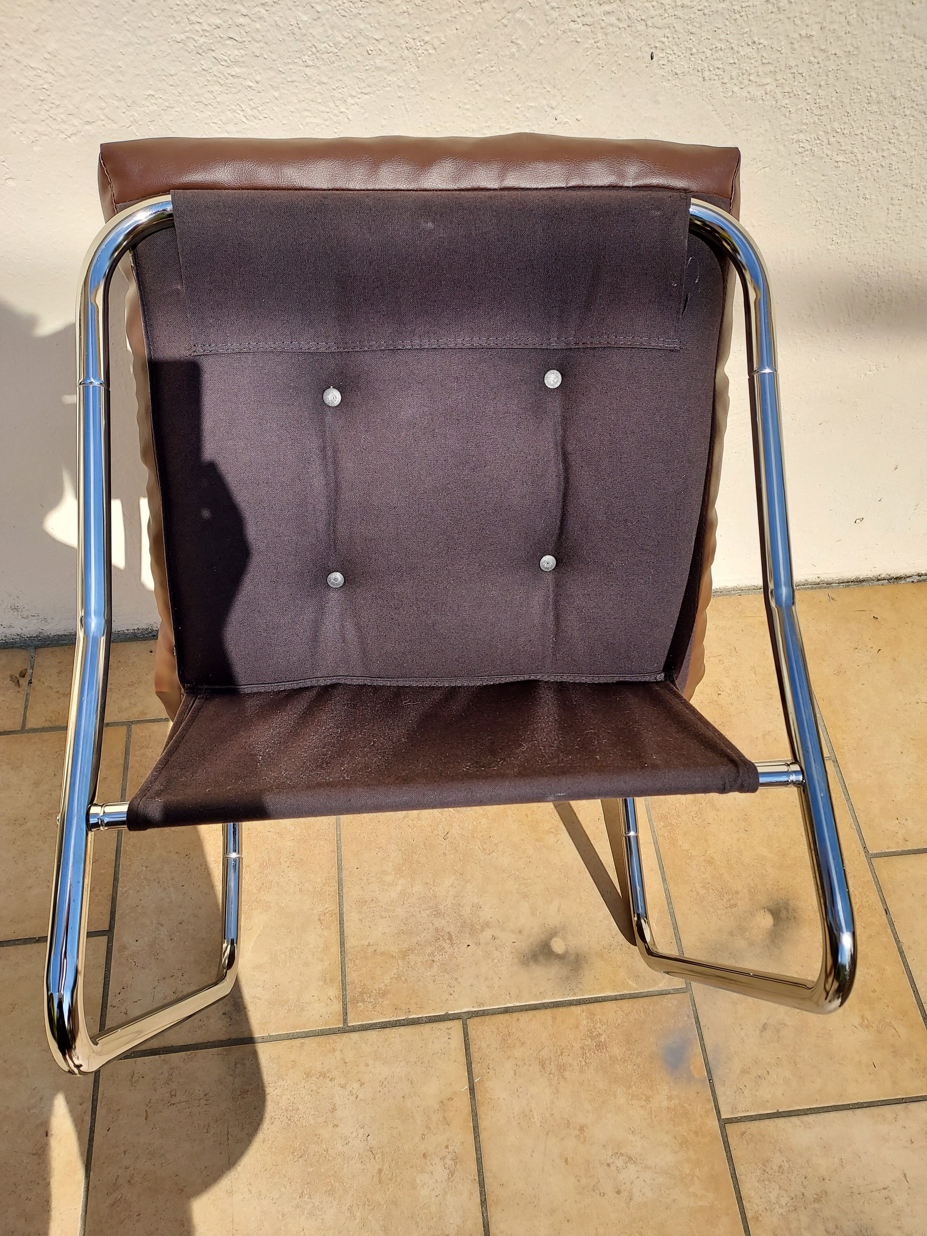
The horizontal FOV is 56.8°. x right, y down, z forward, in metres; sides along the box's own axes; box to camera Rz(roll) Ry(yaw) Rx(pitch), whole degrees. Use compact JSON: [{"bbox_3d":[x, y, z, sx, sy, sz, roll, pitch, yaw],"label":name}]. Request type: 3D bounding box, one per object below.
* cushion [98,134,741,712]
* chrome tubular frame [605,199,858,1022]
[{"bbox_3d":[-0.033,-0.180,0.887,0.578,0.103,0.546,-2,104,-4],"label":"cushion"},{"bbox_3d":[0.237,0.062,1.018,0.081,0.738,0.709,-2,72,-4],"label":"chrome tubular frame"}]

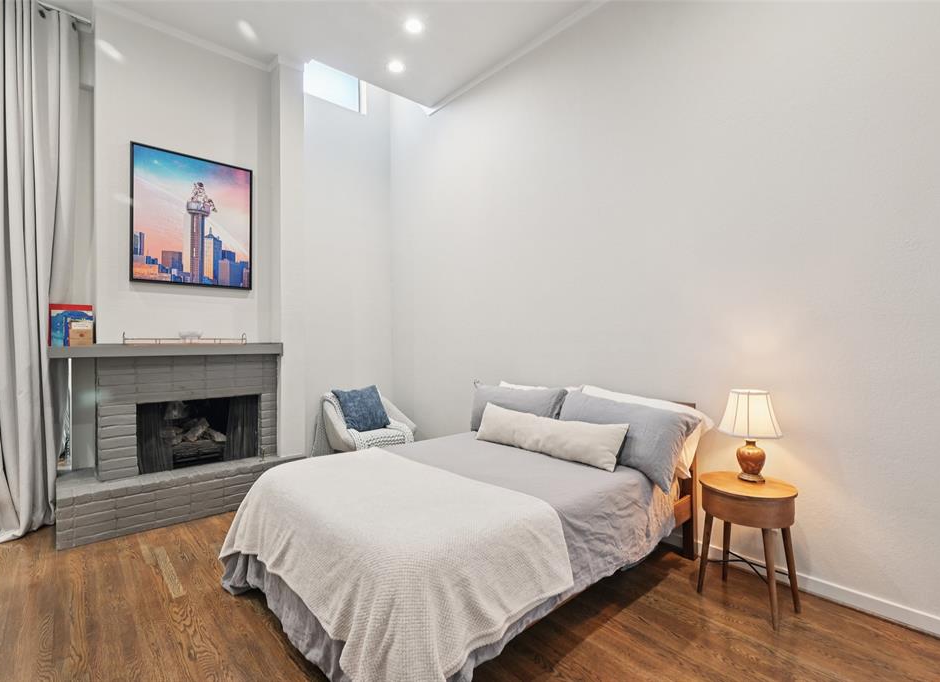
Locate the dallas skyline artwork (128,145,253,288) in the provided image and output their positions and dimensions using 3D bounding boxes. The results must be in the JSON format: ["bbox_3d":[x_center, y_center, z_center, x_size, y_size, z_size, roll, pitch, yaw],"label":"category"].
[{"bbox_3d":[-2.155,-0.939,3.358,0.799,1.006,0.040,0,0,-41],"label":"dallas skyline artwork"}]

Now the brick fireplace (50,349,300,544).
[{"bbox_3d":[-2.074,0.643,3.218,1.549,1.251,0.457,0,0,-41],"label":"brick fireplace"}]

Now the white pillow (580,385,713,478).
[{"bbox_3d":[0.997,0.535,2.547,0.190,0.470,0.800,28,-18,-38],"label":"white pillow"}]

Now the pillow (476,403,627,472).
[{"bbox_3d":[0.488,0.576,2.738,0.140,0.330,1.060,26,-17,-39],"label":"pillow"}]

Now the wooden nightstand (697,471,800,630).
[{"bbox_3d":[1.340,0.974,2.054,0.360,0.572,0.400,0,0,-35],"label":"wooden nightstand"}]

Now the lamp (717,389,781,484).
[{"bbox_3d":[1.410,0.468,2.141,0.272,0.439,0.272,0,0,-41],"label":"lamp"}]

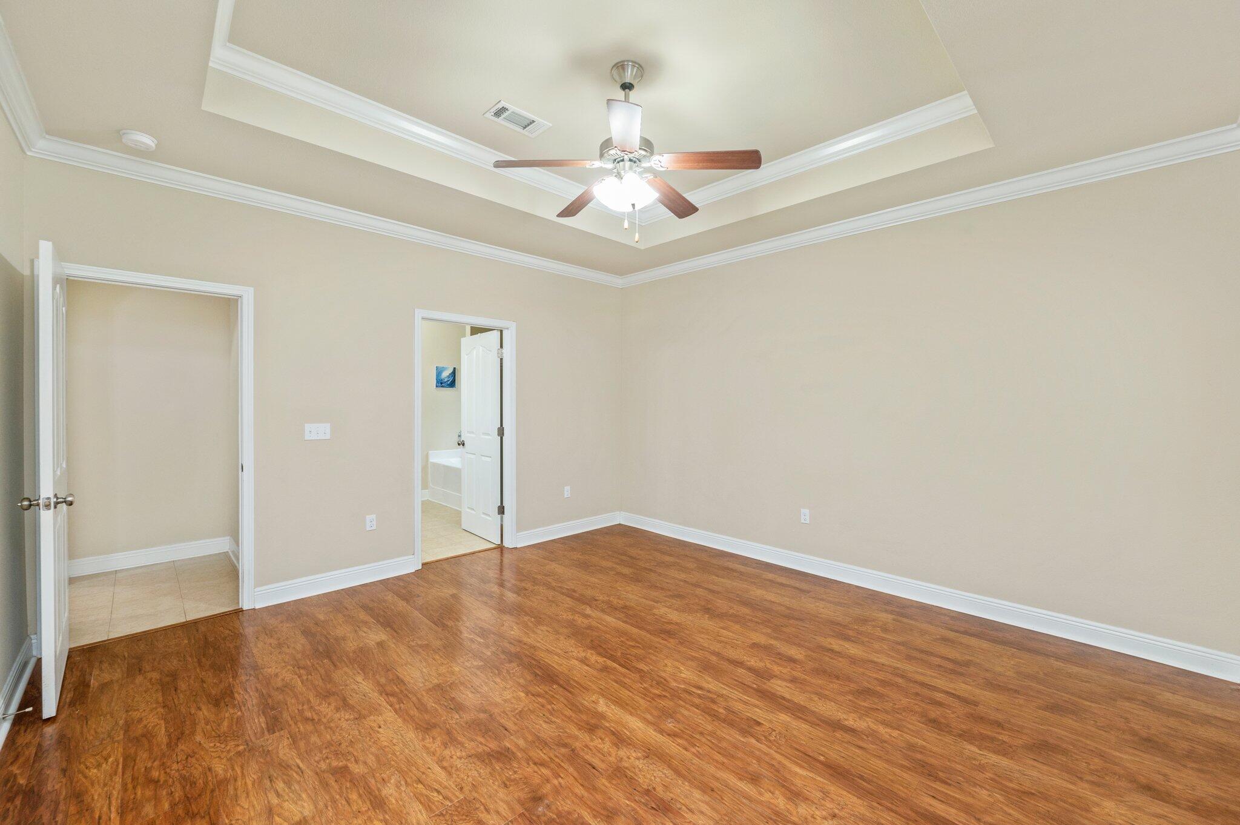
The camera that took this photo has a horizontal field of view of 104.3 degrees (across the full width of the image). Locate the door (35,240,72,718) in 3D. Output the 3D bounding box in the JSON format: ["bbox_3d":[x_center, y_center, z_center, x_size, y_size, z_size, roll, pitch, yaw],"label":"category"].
[{"bbox_3d":[-2.731,0.288,2.329,0.805,2.033,0.038,1,1,44],"label":"door"}]

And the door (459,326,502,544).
[{"bbox_3d":[-1.427,0.246,4.918,0.040,2.045,0.780,-1,1,-44],"label":"door"}]

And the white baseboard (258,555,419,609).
[{"bbox_3d":[-2.051,1.234,3.563,1.035,0.130,0.020,-1,1,-44],"label":"white baseboard"}]

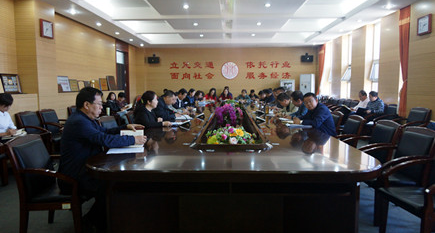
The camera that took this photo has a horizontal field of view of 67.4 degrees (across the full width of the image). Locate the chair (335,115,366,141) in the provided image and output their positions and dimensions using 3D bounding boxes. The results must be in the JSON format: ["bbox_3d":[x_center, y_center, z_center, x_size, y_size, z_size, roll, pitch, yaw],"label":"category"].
[{"bbox_3d":[1.669,0.447,4.566,0.590,0.890,0.560,0,5,2],"label":"chair"}]

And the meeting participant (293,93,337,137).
[{"bbox_3d":[1.572,0.229,5.204,0.740,1.210,0.540,-1,5,-8],"label":"meeting participant"}]

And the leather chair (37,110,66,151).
[{"bbox_3d":[-3.012,0.314,6.288,0.630,0.920,0.570,0,5,2],"label":"leather chair"}]

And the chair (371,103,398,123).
[{"bbox_3d":[3.939,0.166,7.803,0.590,0.890,0.560,0,5,2],"label":"chair"}]

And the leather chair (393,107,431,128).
[{"bbox_3d":[3.866,0.264,6.629,0.590,0.890,0.560,0,5,0],"label":"leather chair"}]

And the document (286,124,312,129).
[{"bbox_3d":[1.197,0.129,4.809,0.330,0.030,0.270,0,5,2],"label":"document"}]

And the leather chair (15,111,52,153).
[{"bbox_3d":[-3.034,0.367,5.691,0.630,0.920,0.570,0,5,2],"label":"leather chair"}]

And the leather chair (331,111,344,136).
[{"bbox_3d":[1.819,0.369,5.672,0.630,0.920,0.570,0,5,0],"label":"leather chair"}]

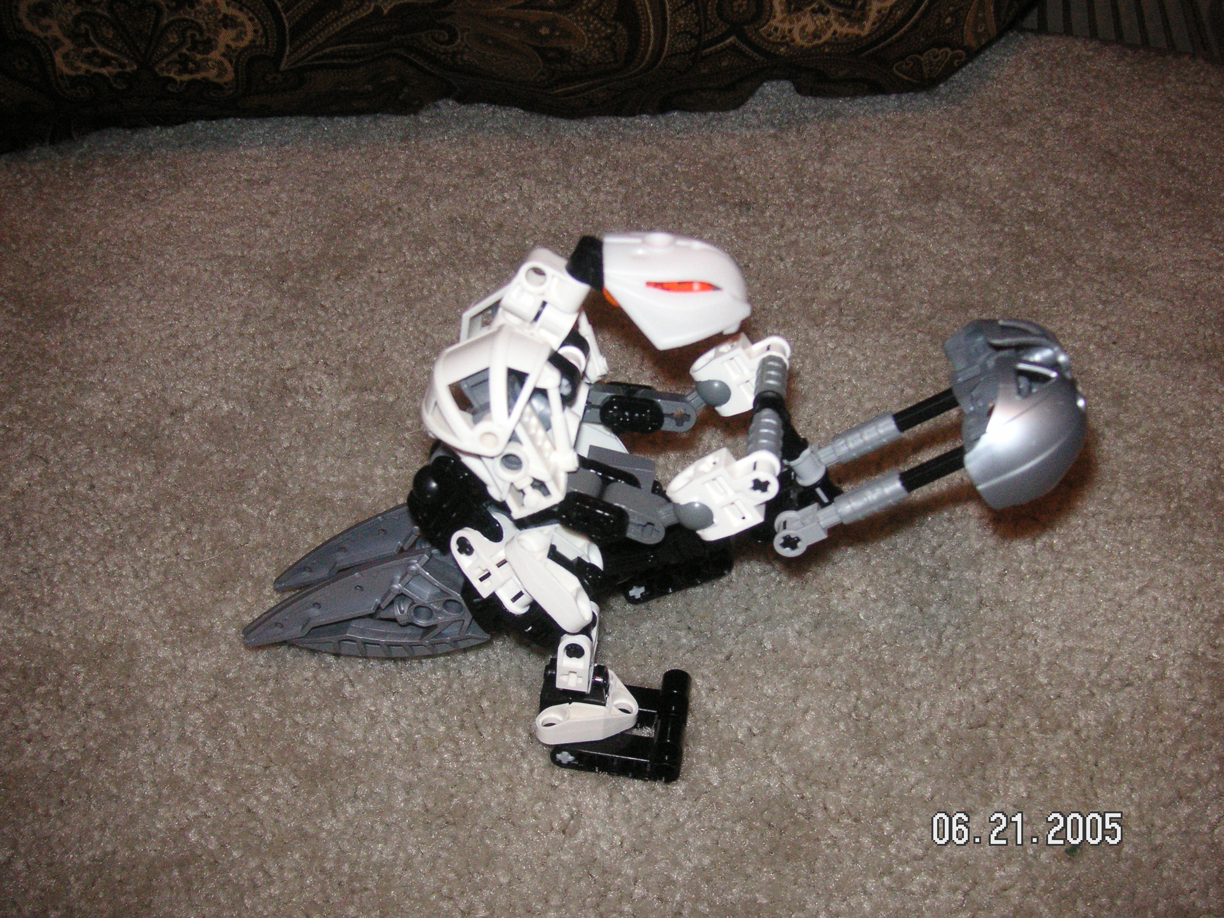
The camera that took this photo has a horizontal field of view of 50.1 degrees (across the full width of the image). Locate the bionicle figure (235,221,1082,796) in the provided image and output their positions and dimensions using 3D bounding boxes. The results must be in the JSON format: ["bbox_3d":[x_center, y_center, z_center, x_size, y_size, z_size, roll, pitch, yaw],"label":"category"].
[{"bbox_3d":[0.006,-0.001,0.321,0.204,0.119,0.102,5,37,6],"label":"bionicle figure"}]

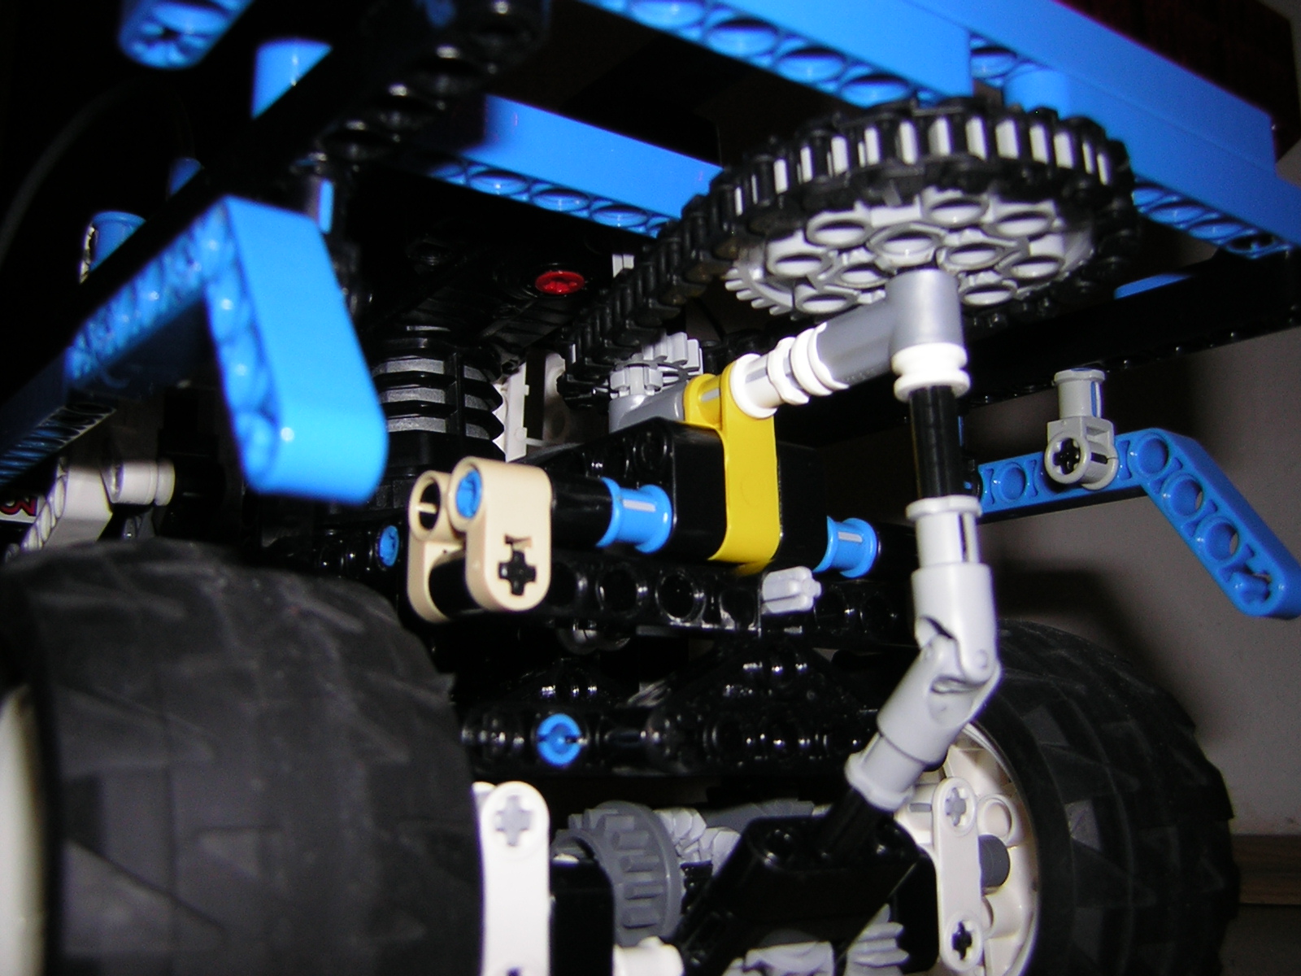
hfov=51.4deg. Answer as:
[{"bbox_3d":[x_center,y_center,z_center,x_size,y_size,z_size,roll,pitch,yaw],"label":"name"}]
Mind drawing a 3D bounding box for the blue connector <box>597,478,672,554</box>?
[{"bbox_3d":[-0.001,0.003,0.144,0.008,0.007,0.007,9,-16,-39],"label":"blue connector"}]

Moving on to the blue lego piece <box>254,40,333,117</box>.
[{"bbox_3d":[-0.039,-0.042,0.147,0.008,0.008,0.008,9,-18,-37],"label":"blue lego piece"}]

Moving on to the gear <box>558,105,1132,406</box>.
[{"bbox_3d":[0.016,-0.022,0.156,0.046,0.008,0.084,9,-17,-35],"label":"gear"}]

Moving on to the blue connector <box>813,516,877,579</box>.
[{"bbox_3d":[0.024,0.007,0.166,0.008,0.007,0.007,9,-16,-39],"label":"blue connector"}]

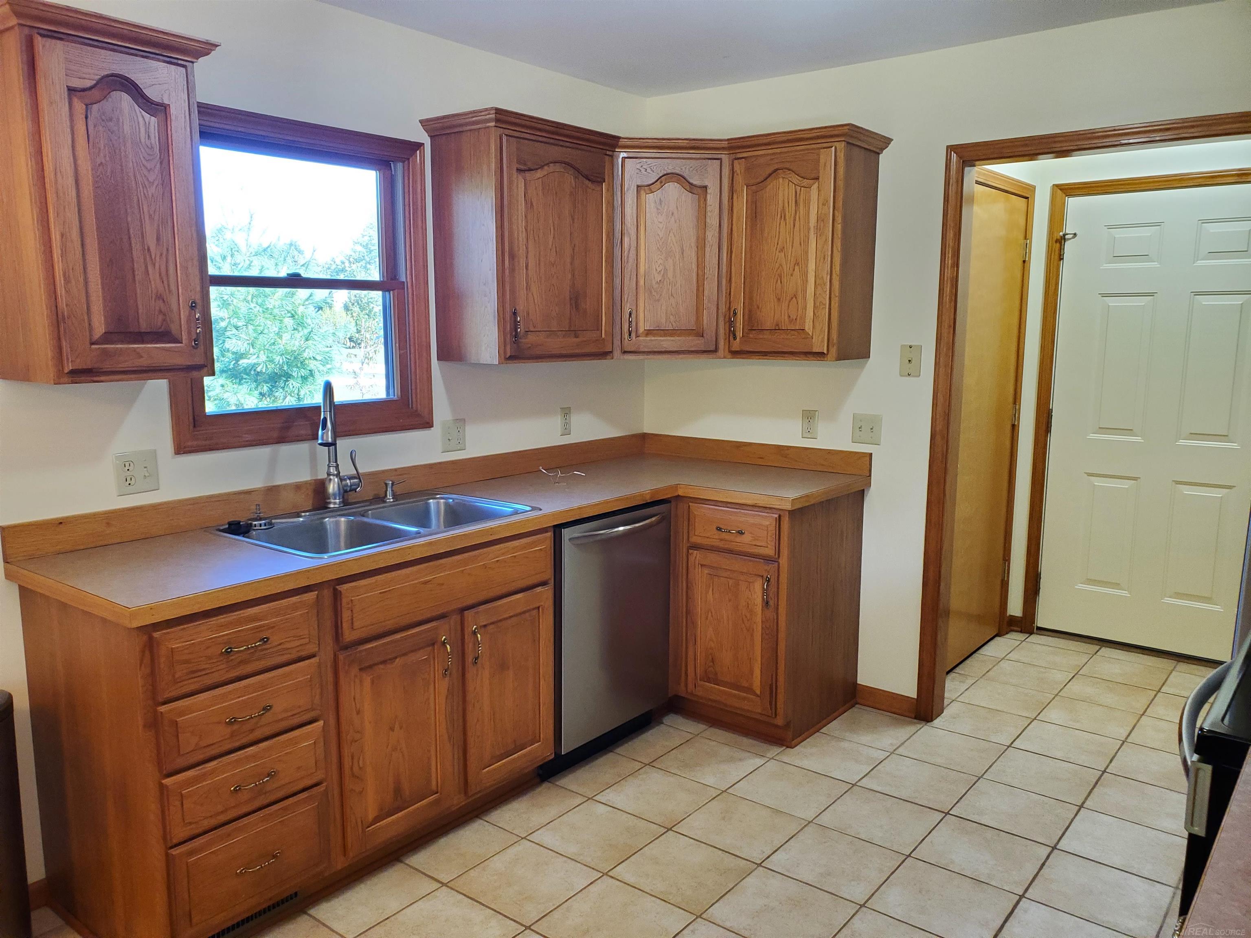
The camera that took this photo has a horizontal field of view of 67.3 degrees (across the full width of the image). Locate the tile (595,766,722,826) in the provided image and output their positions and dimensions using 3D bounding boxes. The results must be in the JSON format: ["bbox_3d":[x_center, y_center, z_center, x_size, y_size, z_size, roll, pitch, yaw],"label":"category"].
[{"bbox_3d":[0.106,1.056,3.028,0.303,0.010,0.297,6,11,39],"label":"tile"}]

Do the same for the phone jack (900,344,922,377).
[{"bbox_3d":[1.032,-0.390,3.407,0.078,0.116,0.013,6,10,38],"label":"phone jack"}]

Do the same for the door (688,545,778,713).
[{"bbox_3d":[0.395,0.592,3.458,0.382,0.568,0.025,7,11,38],"label":"door"}]

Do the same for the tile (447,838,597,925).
[{"bbox_3d":[-0.272,1.125,2.564,0.303,0.010,0.297,6,11,39],"label":"tile"}]

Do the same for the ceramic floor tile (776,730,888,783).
[{"bbox_3d":[0.730,1.012,3.296,0.293,0.010,0.297,6,11,39],"label":"ceramic floor tile"}]

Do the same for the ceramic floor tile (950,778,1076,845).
[{"bbox_3d":[1.195,1.054,2.885,0.295,0.010,0.295,6,10,38],"label":"ceramic floor tile"}]

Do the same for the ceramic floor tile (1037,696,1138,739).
[{"bbox_3d":[1.769,0.953,3.583,0.295,0.010,0.295,6,10,38],"label":"ceramic floor tile"}]

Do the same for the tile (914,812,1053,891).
[{"bbox_3d":[1.008,1.087,2.656,0.295,0.010,0.295,6,10,38],"label":"tile"}]

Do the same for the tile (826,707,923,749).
[{"bbox_3d":[0.923,0.977,3.528,0.293,0.010,0.297,6,11,39],"label":"tile"}]

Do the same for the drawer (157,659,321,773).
[{"bbox_3d":[-1.015,0.532,2.245,0.460,0.150,0.381,6,10,38],"label":"drawer"}]

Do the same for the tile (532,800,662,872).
[{"bbox_3d":[-0.083,1.090,2.796,0.303,0.010,0.297,6,11,39],"label":"tile"}]

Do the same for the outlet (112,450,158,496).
[{"bbox_3d":[-1.321,0.010,2.542,0.012,0.112,0.114,6,10,38],"label":"outlet"}]

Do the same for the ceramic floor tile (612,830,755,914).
[{"bbox_3d":[0.159,1.117,2.605,0.303,0.010,0.297,6,11,39],"label":"ceramic floor tile"}]

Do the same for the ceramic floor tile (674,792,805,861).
[{"bbox_3d":[0.344,1.068,2.798,0.295,0.010,0.295,6,10,38],"label":"ceramic floor tile"}]

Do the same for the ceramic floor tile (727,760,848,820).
[{"bbox_3d":[0.530,1.034,3.028,0.295,0.010,0.295,6,10,38],"label":"ceramic floor tile"}]

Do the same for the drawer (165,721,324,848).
[{"bbox_3d":[-1.020,0.702,2.288,0.435,0.154,0.383,6,10,38],"label":"drawer"}]

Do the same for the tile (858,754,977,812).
[{"bbox_3d":[0.970,1.039,3.111,0.304,0.010,0.298,6,10,38],"label":"tile"}]

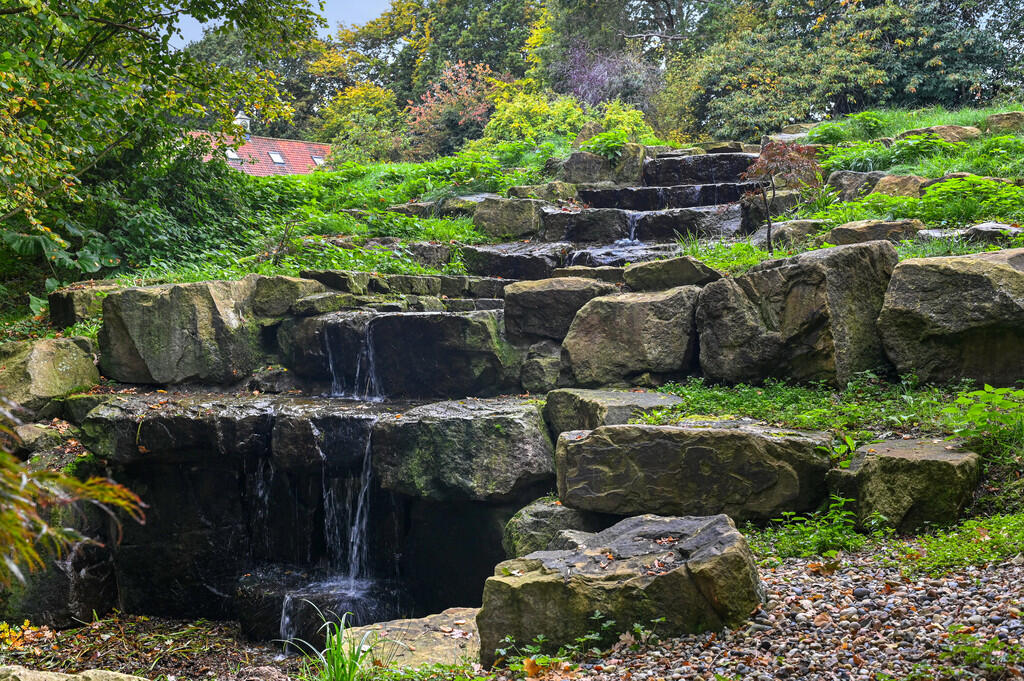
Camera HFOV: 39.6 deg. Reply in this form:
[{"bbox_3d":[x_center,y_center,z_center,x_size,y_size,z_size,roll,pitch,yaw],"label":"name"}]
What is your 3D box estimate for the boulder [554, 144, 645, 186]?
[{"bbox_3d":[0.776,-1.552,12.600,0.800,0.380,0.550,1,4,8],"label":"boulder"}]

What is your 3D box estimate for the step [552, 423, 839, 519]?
[{"bbox_3d":[0.792,0.585,6.420,1.209,0.385,0.450,0,6,0],"label":"step"}]

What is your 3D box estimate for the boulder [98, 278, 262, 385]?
[{"bbox_3d":[-1.638,-0.052,7.080,0.722,0.510,0.420,0,6,0],"label":"boulder"}]

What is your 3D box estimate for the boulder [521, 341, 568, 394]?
[{"bbox_3d":[0.168,0.126,7.020,0.255,0.236,0.260,0,6,0],"label":"boulder"}]

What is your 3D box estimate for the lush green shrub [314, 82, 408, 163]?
[{"bbox_3d":[-3.144,-4.574,30.000,2.000,1.800,1.900,0,6,0],"label":"lush green shrub"}]

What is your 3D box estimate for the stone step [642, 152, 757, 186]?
[{"bbox_3d":[1.685,-1.528,12.700,1.020,0.290,0.580,1,4,10],"label":"stone step"}]

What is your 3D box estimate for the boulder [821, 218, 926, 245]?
[{"bbox_3d":[2.722,-0.813,10.700,0.800,0.240,0.480,1,4,13],"label":"boulder"}]

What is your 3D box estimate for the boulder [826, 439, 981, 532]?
[{"bbox_3d":[1.790,0.661,6.550,0.620,0.380,0.500,0,6,0],"label":"boulder"}]

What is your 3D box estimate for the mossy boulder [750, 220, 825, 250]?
[{"bbox_3d":[1.746,-0.673,9.000,0.470,0.200,0.380,0,6,0],"label":"mossy boulder"}]

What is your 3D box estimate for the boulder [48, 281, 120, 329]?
[{"bbox_3d":[-2.255,-0.186,7.600,0.325,0.253,0.330,-5,8,-40],"label":"boulder"}]

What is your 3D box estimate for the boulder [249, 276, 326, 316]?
[{"bbox_3d":[-1.148,-0.237,7.400,0.366,0.202,0.350,0,6,0],"label":"boulder"}]

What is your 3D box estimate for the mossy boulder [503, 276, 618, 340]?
[{"bbox_3d":[0.319,-0.211,9.350,0.740,0.420,0.520,0,4,0],"label":"mossy boulder"}]

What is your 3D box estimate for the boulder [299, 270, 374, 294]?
[{"bbox_3d":[-1.216,-0.402,9.850,0.520,0.170,0.380,0,4,0],"label":"boulder"}]

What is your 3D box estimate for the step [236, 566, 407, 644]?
[{"bbox_3d":[-0.755,1.066,5.750,0.631,0.183,0.500,0,6,0],"label":"step"}]

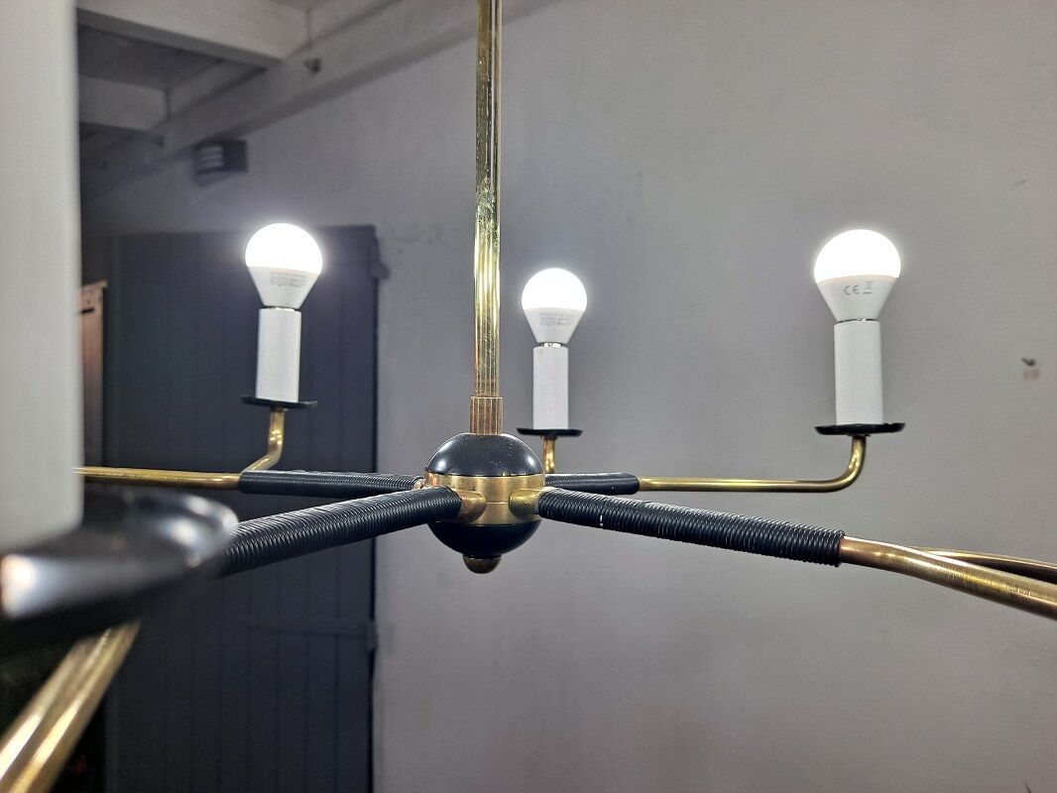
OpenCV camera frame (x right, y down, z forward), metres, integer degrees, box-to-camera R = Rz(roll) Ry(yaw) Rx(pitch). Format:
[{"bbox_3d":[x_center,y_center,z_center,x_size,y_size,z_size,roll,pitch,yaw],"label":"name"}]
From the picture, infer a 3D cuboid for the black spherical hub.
[{"bbox_3d":[-0.017,0.041,0.303,0.046,0.053,0.046,0,-2,0],"label":"black spherical hub"}]

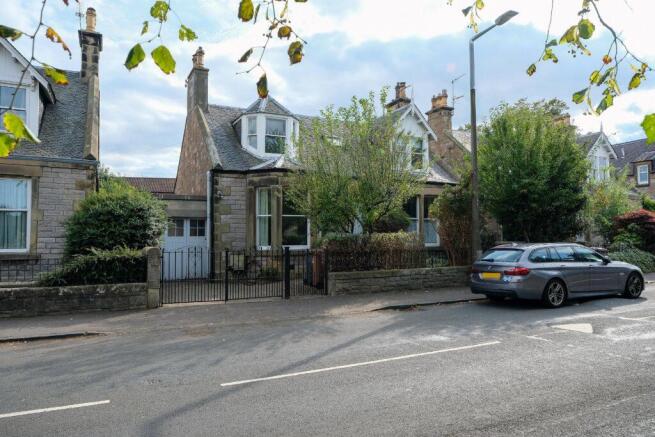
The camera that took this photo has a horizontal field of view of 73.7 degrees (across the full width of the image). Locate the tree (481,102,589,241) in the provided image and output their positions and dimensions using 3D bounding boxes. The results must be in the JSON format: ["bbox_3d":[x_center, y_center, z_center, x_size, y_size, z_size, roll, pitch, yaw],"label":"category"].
[{"bbox_3d":[8.483,-1.421,18.082,4.500,7.100,4.300,1,-3,-27],"label":"tree"}]

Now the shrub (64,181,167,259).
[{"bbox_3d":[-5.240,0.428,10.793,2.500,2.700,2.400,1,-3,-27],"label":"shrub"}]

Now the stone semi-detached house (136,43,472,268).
[{"bbox_3d":[-0.964,-2.339,20.830,11.800,9.400,9.400,1,-3,-27],"label":"stone semi-detached house"}]

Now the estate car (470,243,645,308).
[{"bbox_3d":[5.970,1.335,11.230,4.900,1.470,1.900,1,-3,-26],"label":"estate car"}]

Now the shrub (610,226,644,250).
[{"bbox_3d":[12.234,0.995,17.770,1.500,1.500,1.400,1,-3,-27],"label":"shrub"}]

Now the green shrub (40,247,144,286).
[{"bbox_3d":[-4.843,1.172,9.157,2.200,1.150,1.100,1,-3,-27],"label":"green shrub"}]

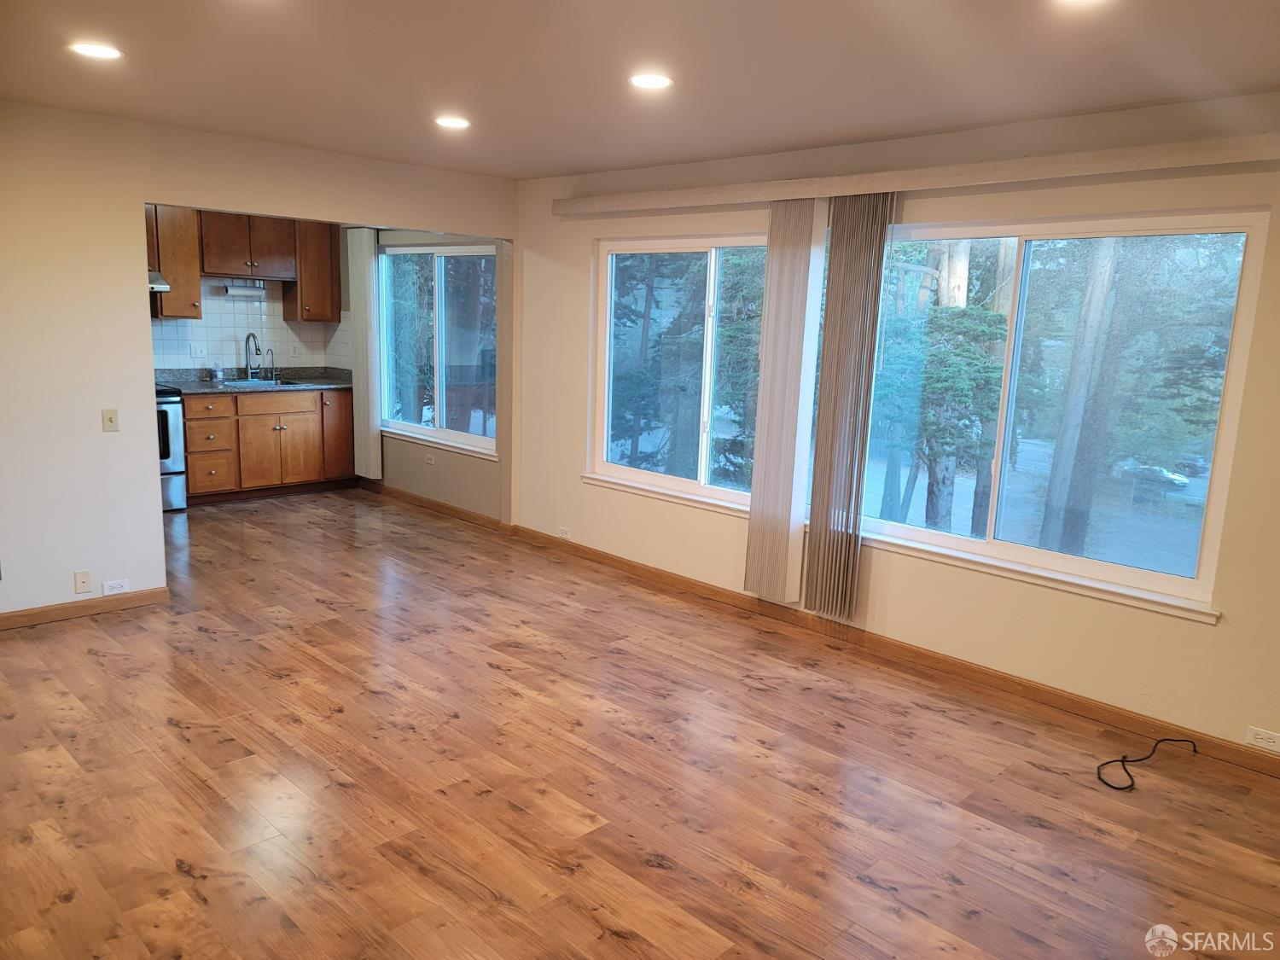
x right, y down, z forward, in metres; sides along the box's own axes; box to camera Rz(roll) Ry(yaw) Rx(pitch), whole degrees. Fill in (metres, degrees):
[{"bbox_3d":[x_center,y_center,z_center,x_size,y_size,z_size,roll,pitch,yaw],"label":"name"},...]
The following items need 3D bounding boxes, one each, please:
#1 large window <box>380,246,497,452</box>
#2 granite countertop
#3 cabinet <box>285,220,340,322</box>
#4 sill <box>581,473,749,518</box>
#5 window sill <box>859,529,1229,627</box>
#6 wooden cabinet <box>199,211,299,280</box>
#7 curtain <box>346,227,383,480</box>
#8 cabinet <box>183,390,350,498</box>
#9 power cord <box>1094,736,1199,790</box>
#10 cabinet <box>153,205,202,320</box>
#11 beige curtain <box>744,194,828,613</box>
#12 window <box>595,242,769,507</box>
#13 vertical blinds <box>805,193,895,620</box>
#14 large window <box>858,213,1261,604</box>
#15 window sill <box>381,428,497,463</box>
[{"bbox_3d":[-1.585,-1.043,7.164,1.730,1.480,0.100,12,14,43],"label":"large window"},{"bbox_3d":[-3.133,-0.824,7.640,1.420,0.137,0.670,-8,14,-44],"label":"granite countertop"},{"bbox_3d":[-2.838,-1.801,7.989,0.380,0.857,0.310,-8,14,-44],"label":"cabinet"},{"bbox_3d":[0.158,0.090,5.535,0.115,0.053,1.415,-8,14,-44],"label":"sill"},{"bbox_3d":[1.654,0.405,4.067,0.115,0.055,1.605,-8,14,-44],"label":"window sill"},{"bbox_3d":[-3.243,-1.906,7.554,0.780,0.525,0.310,-8,14,-44],"label":"wooden cabinet"},{"bbox_3d":[-2.253,-1.012,7.593,0.280,2.050,0.110,12,14,43],"label":"curtain"},{"bbox_3d":[-3.169,-0.327,7.719,1.380,0.866,0.620,-8,14,-44],"label":"cabinet"},{"bbox_3d":[1.900,1.050,3.492,0.560,0.045,0.165,-5,13,-35],"label":"power cord"},{"bbox_3d":[-3.636,-1.708,7.181,0.320,0.910,0.310,12,14,43],"label":"cabinet"},{"bbox_3d":[0.730,-0.389,4.710,0.290,2.020,0.110,12,14,43],"label":"beige curtain"},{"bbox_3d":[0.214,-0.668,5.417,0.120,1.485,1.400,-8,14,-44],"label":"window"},{"bbox_3d":[0.997,-0.333,4.452,0.290,2.030,0.110,12,14,43],"label":"vertical blinds"},{"bbox_3d":[1.625,-0.364,4.062,1.735,1.480,0.100,12,14,43],"label":"large window"},{"bbox_3d":[-1.559,-0.280,7.219,0.115,0.055,1.660,-8,14,-44],"label":"window sill"}]

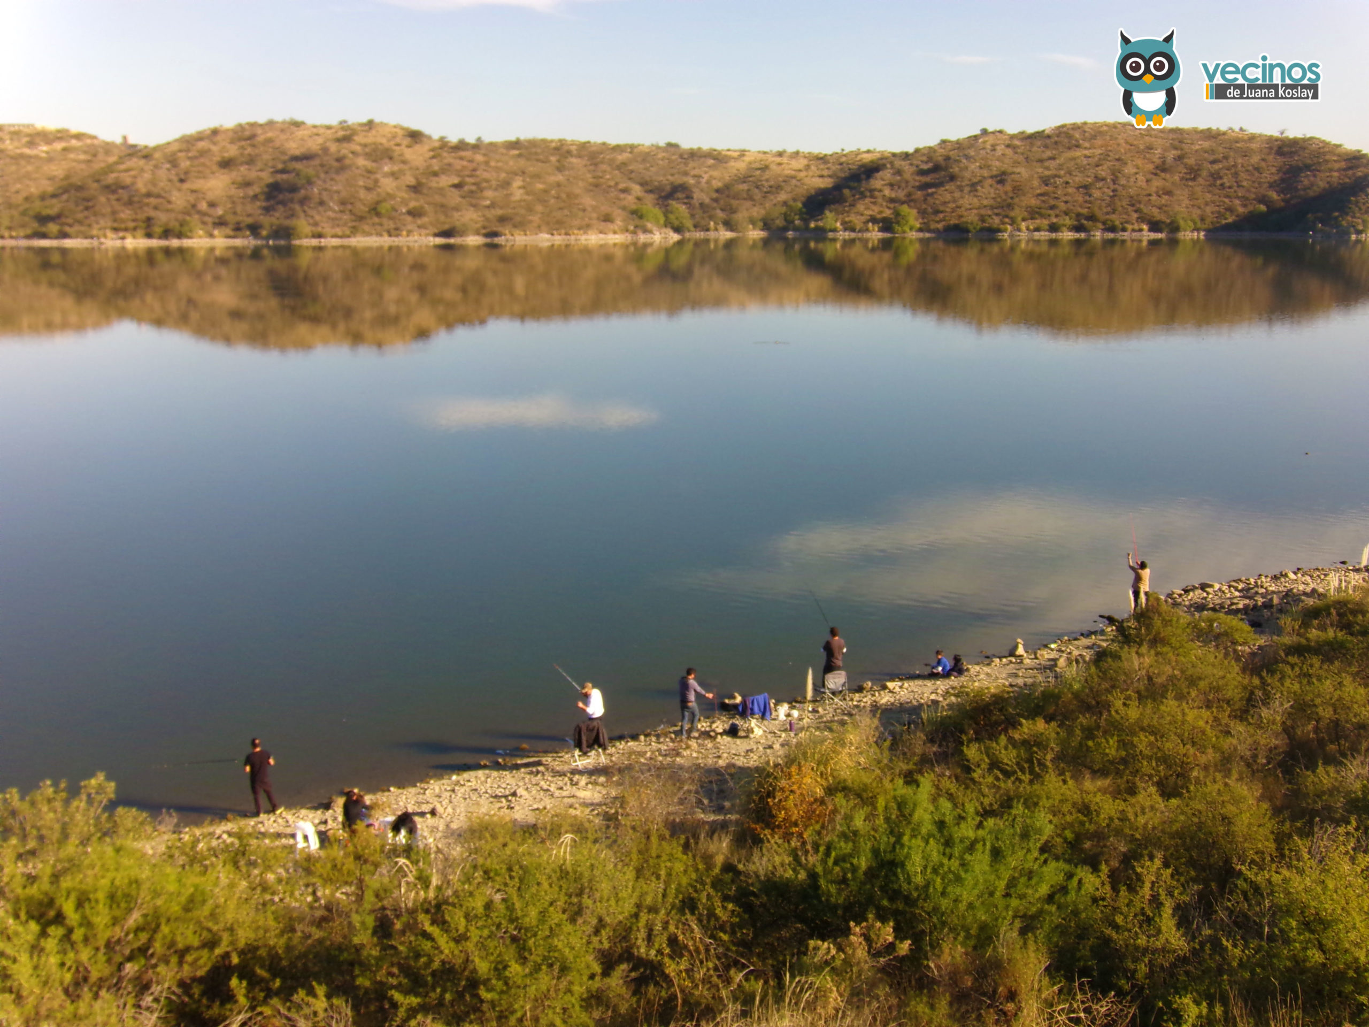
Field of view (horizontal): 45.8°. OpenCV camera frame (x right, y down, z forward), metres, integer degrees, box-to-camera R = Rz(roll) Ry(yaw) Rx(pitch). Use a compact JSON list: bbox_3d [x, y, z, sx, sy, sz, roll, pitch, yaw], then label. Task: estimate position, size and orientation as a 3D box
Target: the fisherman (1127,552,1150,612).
[{"bbox_3d":[13.680,2.140,48.800,0.620,1.920,0.550,-6,13,-27],"label":"fisherman"}]

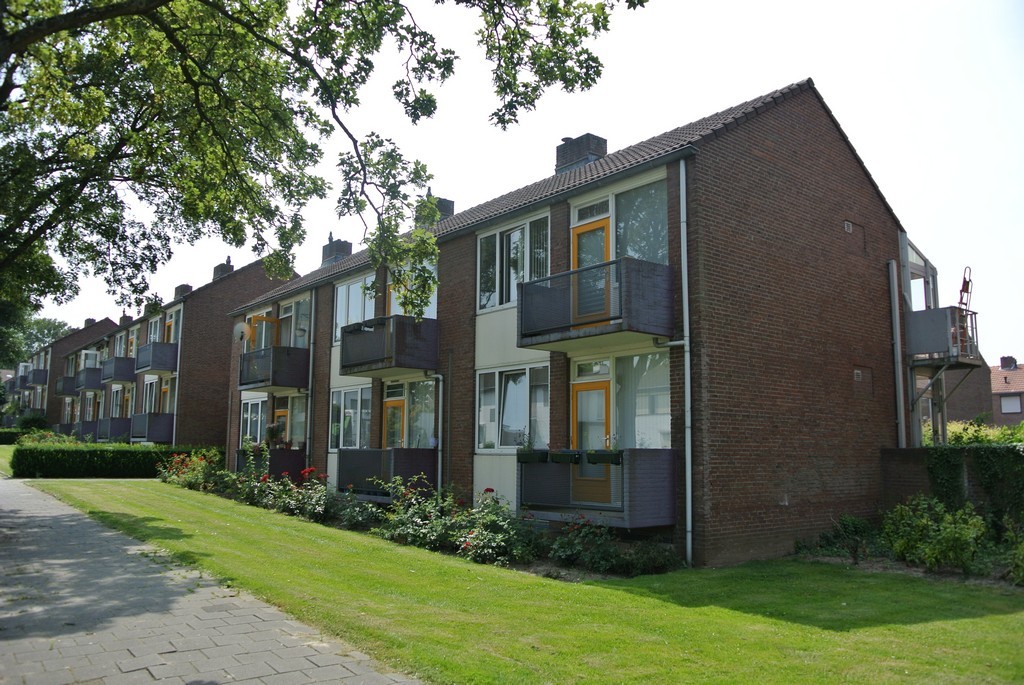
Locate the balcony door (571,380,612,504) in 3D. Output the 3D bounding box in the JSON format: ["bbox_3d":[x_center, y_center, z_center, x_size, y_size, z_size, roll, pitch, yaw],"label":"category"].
[{"bbox_3d":[1.329,1.658,12.693,0.070,2.010,0.910,7,-10,-38],"label":"balcony door"}]

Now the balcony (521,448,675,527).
[{"bbox_3d":[1.222,2.167,11.708,0.970,1.075,2.430,7,-10,-38],"label":"balcony"}]

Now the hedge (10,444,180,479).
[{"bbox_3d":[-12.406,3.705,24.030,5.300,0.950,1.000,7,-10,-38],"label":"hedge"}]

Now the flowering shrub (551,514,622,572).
[{"bbox_3d":[0.998,2.693,10.300,0.770,0.750,0.850,7,-10,-38],"label":"flowering shrub"}]

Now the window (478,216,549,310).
[{"bbox_3d":[0.027,-1.428,14.583,0.100,1.580,2.160,7,-10,-38],"label":"window"}]

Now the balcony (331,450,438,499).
[{"bbox_3d":[-2.788,2.837,16.619,0.970,1.060,2.460,7,-10,-38],"label":"balcony"}]

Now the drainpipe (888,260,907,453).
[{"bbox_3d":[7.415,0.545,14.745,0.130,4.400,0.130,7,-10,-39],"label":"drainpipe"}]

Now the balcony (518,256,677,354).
[{"bbox_3d":[1.257,-0.536,12.185,0.950,1.120,2.500,7,-10,-39],"label":"balcony"}]

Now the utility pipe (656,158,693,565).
[{"bbox_3d":[2.342,0.208,11.381,0.100,5.950,0.620,7,-10,-39],"label":"utility pipe"}]

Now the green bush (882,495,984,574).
[{"bbox_3d":[5.872,2.639,10.759,1.150,1.020,1.300,7,-10,-39],"label":"green bush"}]

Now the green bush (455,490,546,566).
[{"bbox_3d":[-0.202,2.708,11.656,1.150,1.000,1.300,7,-10,-39],"label":"green bush"}]

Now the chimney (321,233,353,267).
[{"bbox_3d":[-6.320,-3.287,27.990,0.680,1.250,1.080,7,-10,-39],"label":"chimney"}]

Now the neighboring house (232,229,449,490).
[{"bbox_3d":[-3.007,0.478,22.784,7.300,8.500,12.900,7,-10,-39],"label":"neighboring house"}]

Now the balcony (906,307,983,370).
[{"bbox_3d":[8.577,-0.024,15.221,1.320,1.150,0.830,7,-10,-38],"label":"balcony"}]

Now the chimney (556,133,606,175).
[{"bbox_3d":[1.638,-4.350,18.155,0.600,0.760,1.090,7,-10,-38],"label":"chimney"}]

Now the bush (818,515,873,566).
[{"bbox_3d":[5.078,2.934,11.681,0.750,0.680,0.800,7,-10,-39],"label":"bush"}]

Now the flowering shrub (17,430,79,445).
[{"bbox_3d":[-22.899,4.992,38.391,1.300,0.980,13.000,7,-10,-38],"label":"flowering shrub"}]

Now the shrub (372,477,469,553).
[{"bbox_3d":[-1.542,2.854,13.267,1.300,1.150,1.550,7,-10,-39],"label":"shrub"}]

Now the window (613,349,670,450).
[{"bbox_3d":[2.072,0.909,11.898,0.080,1.510,1.180,7,-10,-38],"label":"window"}]

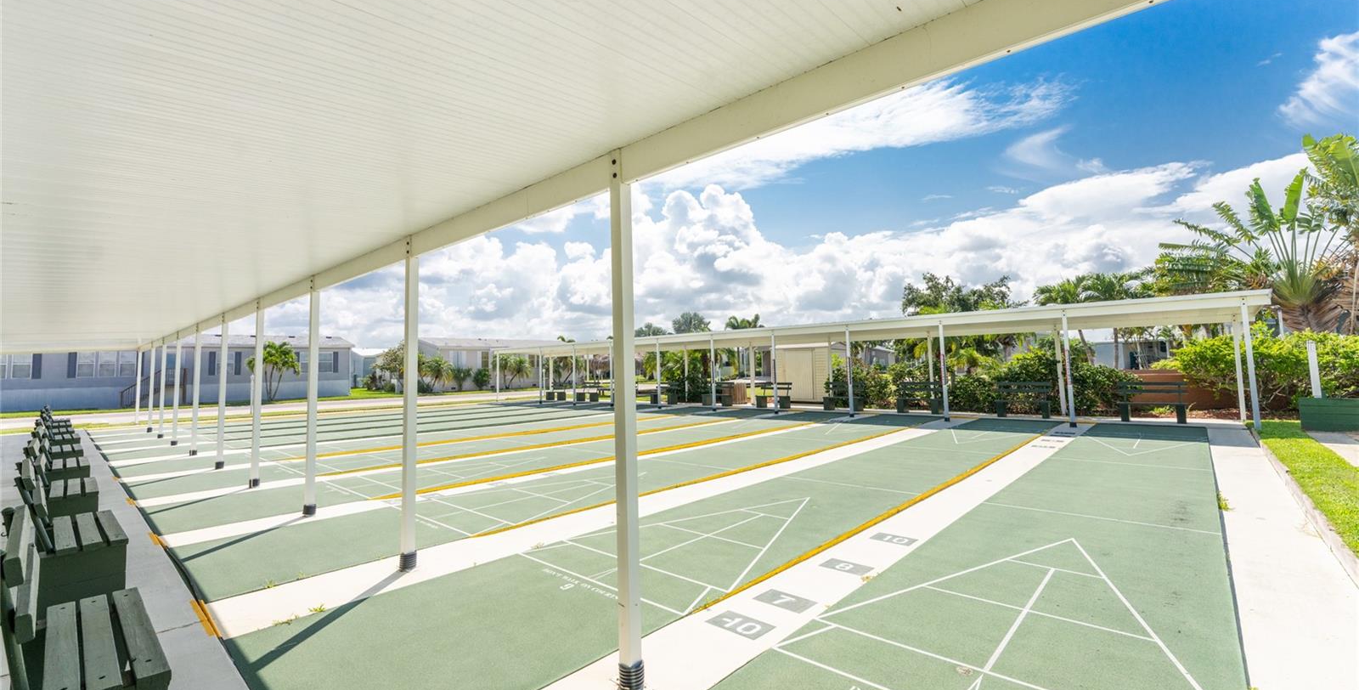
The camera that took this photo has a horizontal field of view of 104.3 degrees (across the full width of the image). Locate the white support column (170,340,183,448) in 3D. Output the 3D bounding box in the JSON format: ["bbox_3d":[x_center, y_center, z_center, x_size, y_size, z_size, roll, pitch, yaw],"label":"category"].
[{"bbox_3d":[-11.923,1.035,12.550,0.085,2.560,0.085,-3,-4,42],"label":"white support column"}]

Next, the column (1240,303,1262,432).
[{"bbox_3d":[11.373,0.439,10.507,0.110,2.700,0.110,-4,-4,42],"label":"column"}]

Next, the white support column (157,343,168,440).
[{"bbox_3d":[-13.856,1.149,14.195,0.085,2.560,0.085,-3,-4,42],"label":"white support column"}]

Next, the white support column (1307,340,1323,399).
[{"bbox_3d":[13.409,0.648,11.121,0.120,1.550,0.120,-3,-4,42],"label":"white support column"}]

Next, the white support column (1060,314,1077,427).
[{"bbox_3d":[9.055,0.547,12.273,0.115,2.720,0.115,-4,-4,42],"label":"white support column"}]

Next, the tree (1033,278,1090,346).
[{"bbox_3d":[19.089,-0.518,26.120,2.750,5.610,2.612,-3,-3,36],"label":"tree"}]

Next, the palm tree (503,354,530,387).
[{"bbox_3d":[-14.937,2.417,48.066,2.300,3.098,2.185,0,-3,-17],"label":"palm tree"}]

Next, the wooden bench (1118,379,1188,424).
[{"bbox_3d":[11.873,1.453,13.255,1.320,0.950,0.500,-3,-4,42],"label":"wooden bench"}]

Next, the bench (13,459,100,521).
[{"bbox_3d":[-6.099,1.423,5.237,1.250,0.930,0.500,-3,-4,42],"label":"bench"}]

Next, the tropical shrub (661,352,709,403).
[{"bbox_3d":[0.282,1.538,25.529,2.360,2.463,1.900,-1,-3,1],"label":"tropical shrub"}]

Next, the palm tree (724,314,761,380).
[{"bbox_3d":[6.146,0.370,52.142,3.500,6.627,3.325,-2,-3,7],"label":"palm tree"}]

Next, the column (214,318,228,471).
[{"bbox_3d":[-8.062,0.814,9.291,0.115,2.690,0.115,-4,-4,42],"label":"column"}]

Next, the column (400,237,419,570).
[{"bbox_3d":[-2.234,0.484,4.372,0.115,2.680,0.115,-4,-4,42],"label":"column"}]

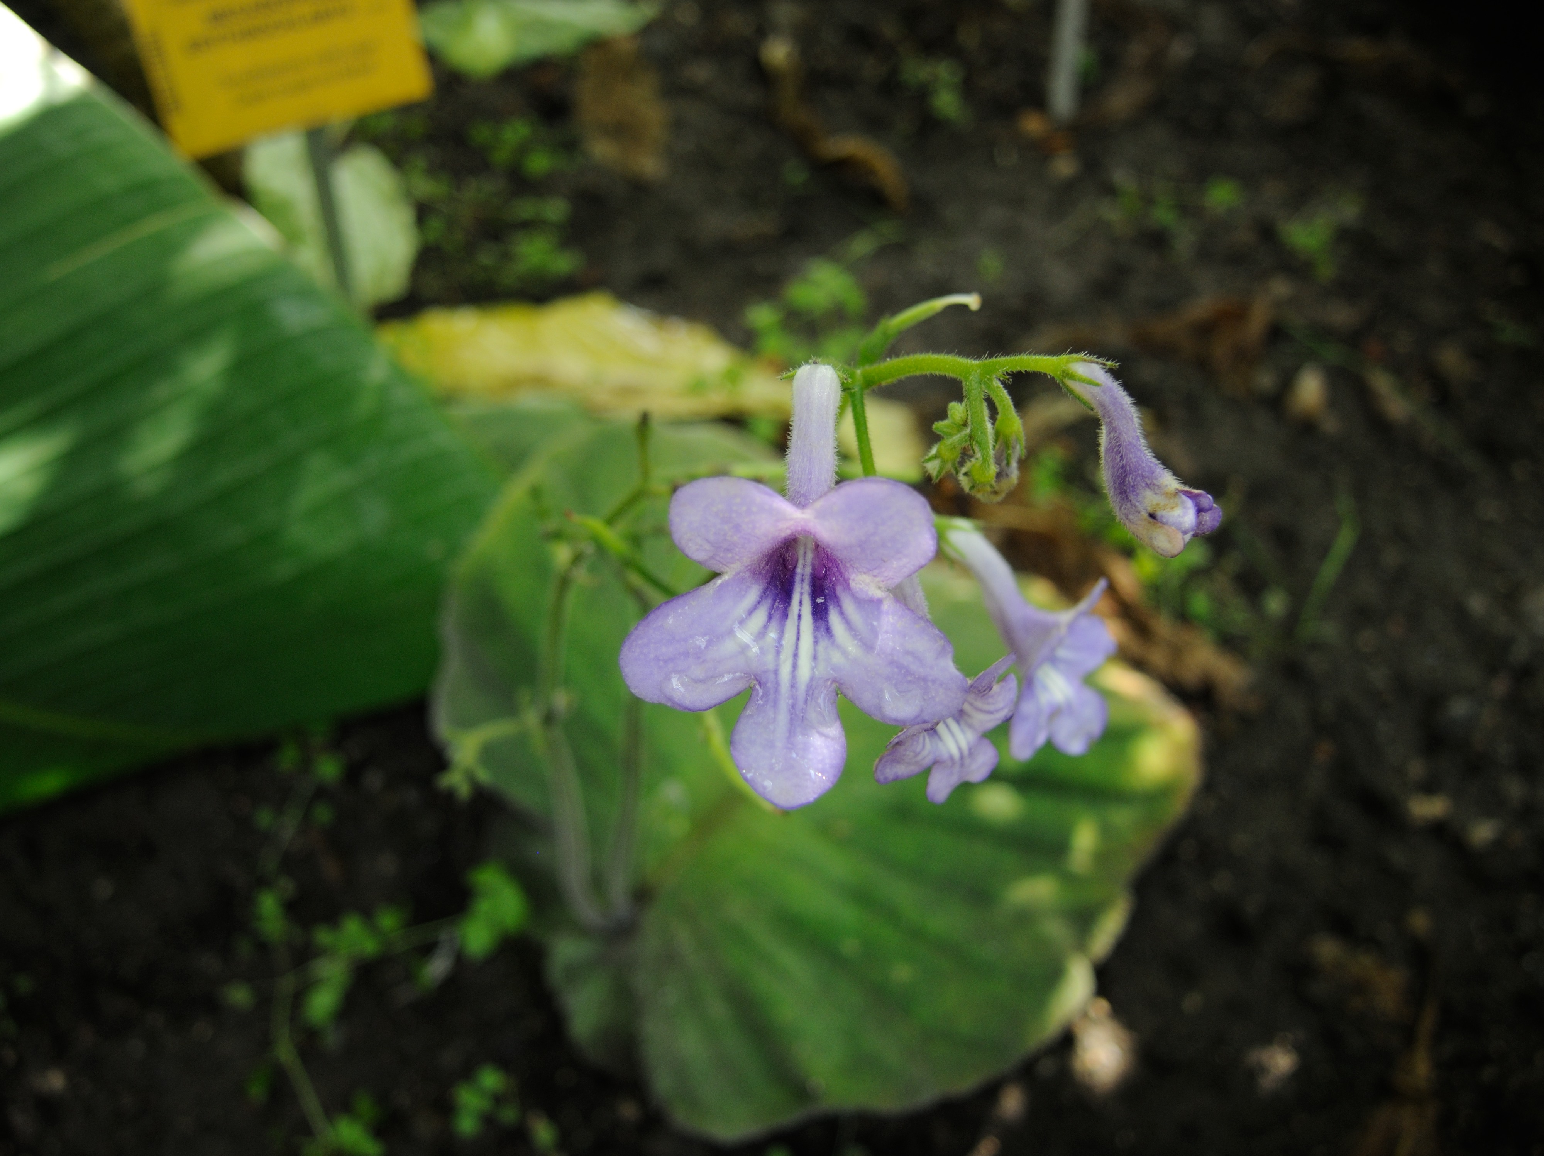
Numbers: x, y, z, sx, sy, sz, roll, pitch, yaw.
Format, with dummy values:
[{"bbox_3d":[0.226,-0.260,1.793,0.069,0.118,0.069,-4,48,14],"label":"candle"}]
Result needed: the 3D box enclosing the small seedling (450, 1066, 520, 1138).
[{"bbox_3d":[-0.063,0.115,0.275,0.015,0.011,0.015,0,44,0],"label":"small seedling"}]

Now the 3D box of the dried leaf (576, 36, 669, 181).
[{"bbox_3d":[-0.072,-0.224,0.600,0.048,0.025,0.140,0,40,0],"label":"dried leaf"}]

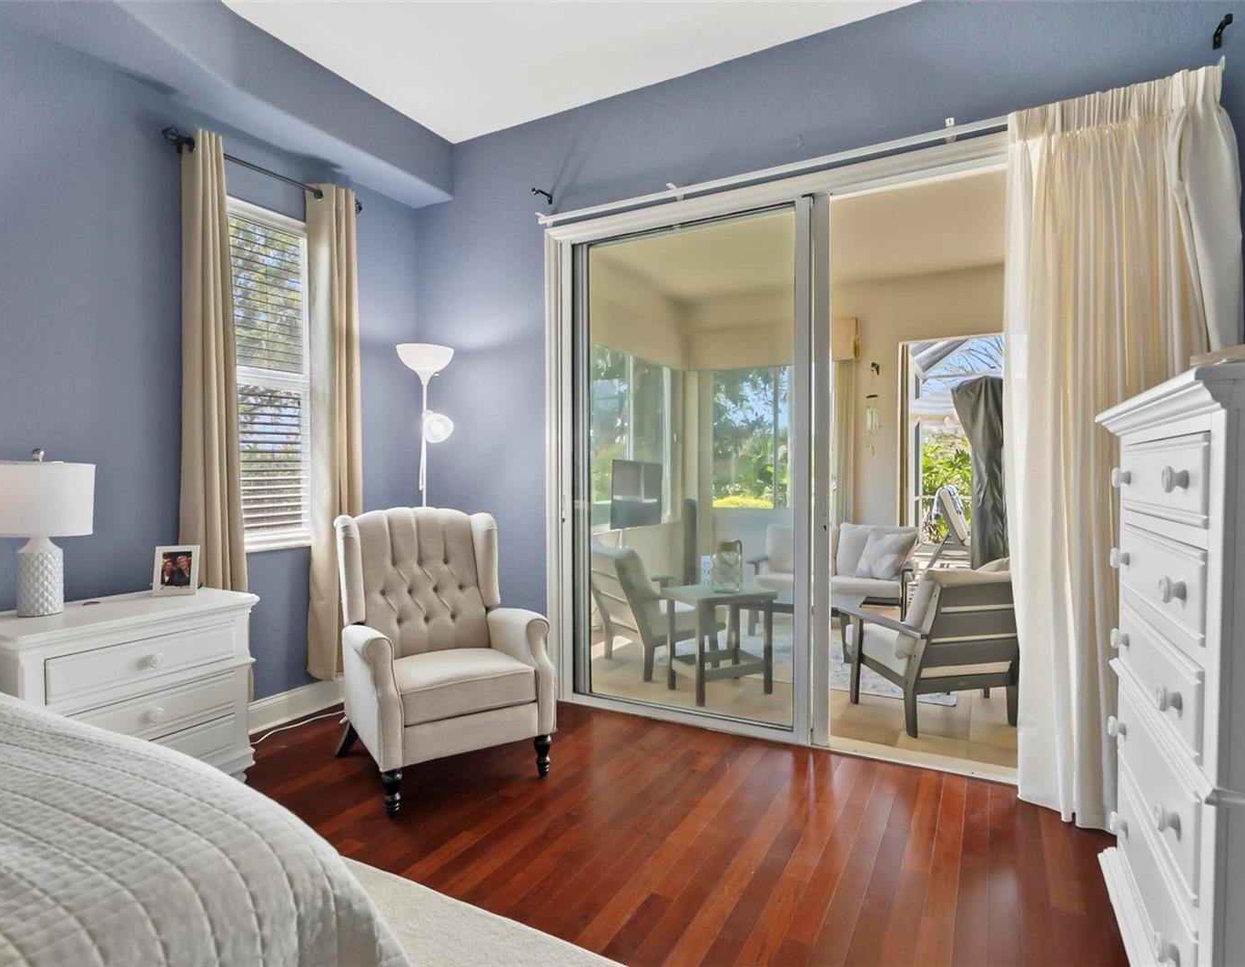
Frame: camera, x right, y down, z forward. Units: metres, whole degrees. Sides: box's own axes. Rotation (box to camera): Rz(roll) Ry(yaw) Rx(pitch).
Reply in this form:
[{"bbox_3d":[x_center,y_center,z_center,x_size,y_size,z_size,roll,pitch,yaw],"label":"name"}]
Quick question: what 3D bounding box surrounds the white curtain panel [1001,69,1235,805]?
[{"bbox_3d":[1.650,-0.088,2.169,0.630,2.450,0.170,0,1,27],"label":"white curtain panel"}]

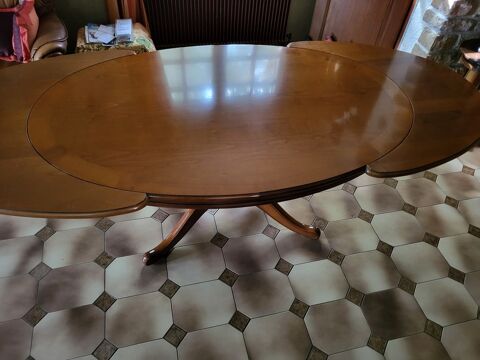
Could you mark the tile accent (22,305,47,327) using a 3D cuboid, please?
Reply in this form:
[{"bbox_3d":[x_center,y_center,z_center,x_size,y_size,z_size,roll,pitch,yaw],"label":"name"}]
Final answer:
[{"bbox_3d":[-0.890,0.594,1.571,0.070,0.010,0.070,26,50,18],"label":"tile accent"}]

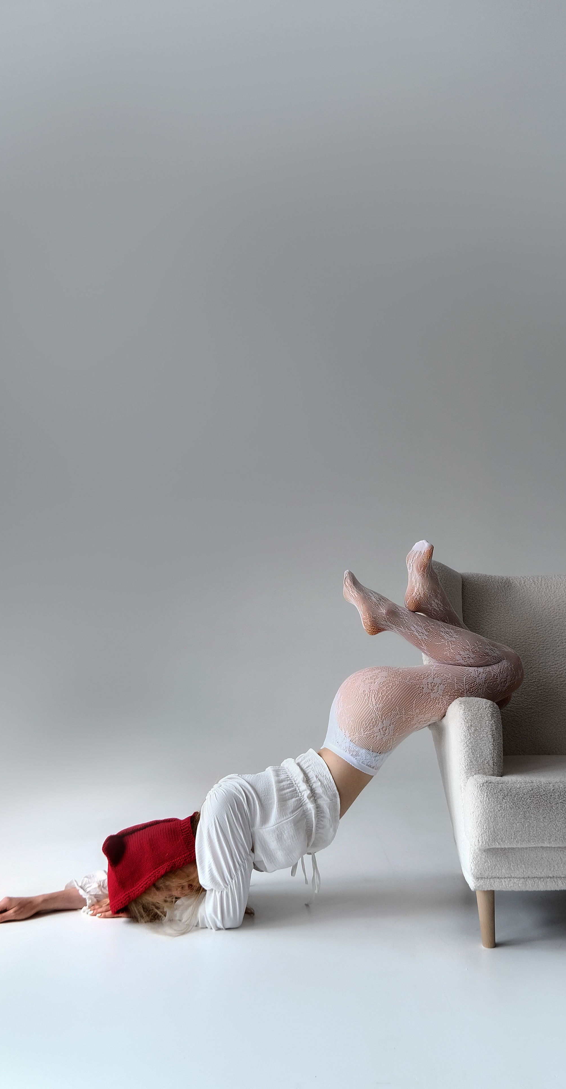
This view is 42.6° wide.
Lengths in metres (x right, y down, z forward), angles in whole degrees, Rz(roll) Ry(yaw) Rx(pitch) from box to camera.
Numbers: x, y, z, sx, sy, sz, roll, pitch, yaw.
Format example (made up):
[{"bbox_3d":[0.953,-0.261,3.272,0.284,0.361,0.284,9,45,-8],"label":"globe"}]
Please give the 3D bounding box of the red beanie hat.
[{"bbox_3d":[-0.362,0.853,1.970,0.255,0.200,0.185,-25,-5,-3],"label":"red beanie hat"}]

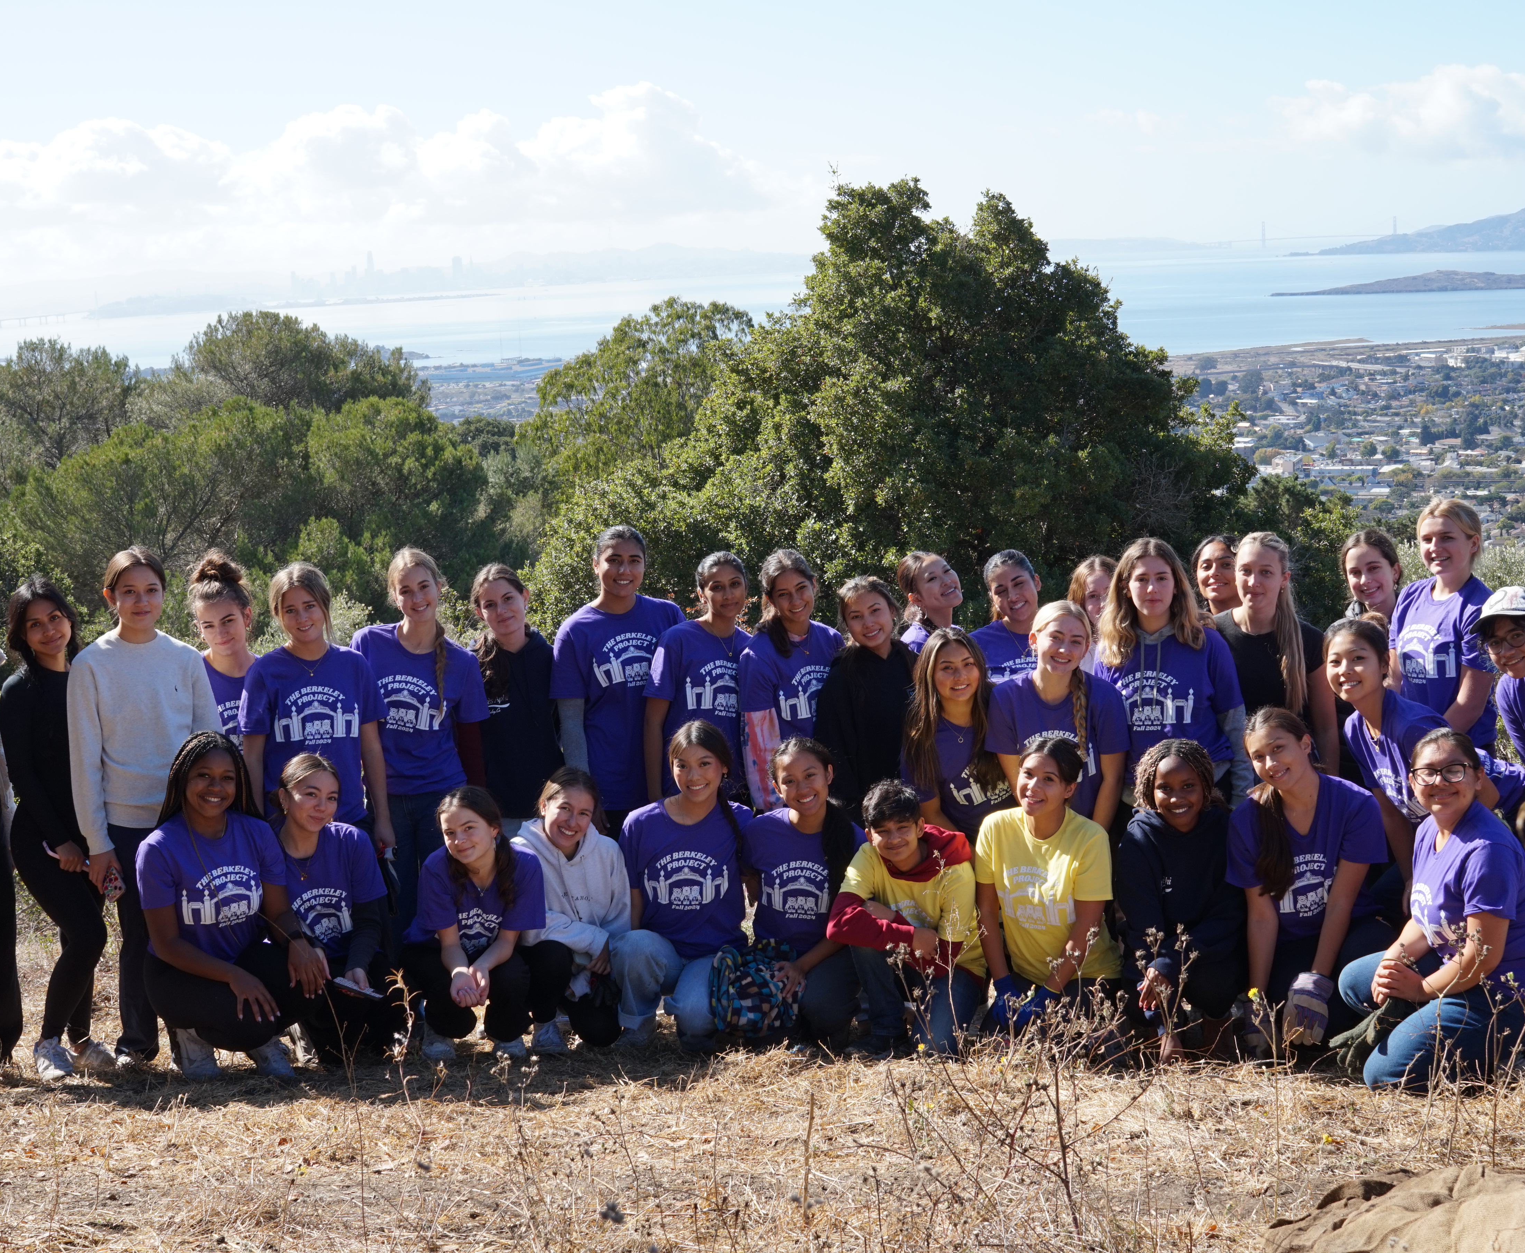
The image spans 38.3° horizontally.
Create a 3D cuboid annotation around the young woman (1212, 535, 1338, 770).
[{"bbox_3d":[1.710,0.489,7.280,0.490,1.620,0.320,0,10,18],"label":"young woman"}]

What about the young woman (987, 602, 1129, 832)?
[{"bbox_3d":[0.957,0.600,7.069,0.460,1.375,0.480,-1,10,13],"label":"young woman"}]

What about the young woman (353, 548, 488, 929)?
[{"bbox_3d":[-1.117,0.549,7.432,0.500,1.647,0.300,-4,10,-9],"label":"young woman"}]

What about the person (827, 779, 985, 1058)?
[{"bbox_3d":[0.451,0.876,6.889,0.480,0.820,0.620,0,10,15],"label":"person"}]

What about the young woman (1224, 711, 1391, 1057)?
[{"bbox_3d":[1.593,0.722,6.380,0.480,0.983,0.620,0,10,14],"label":"young woman"}]

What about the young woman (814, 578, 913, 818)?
[{"bbox_3d":[0.351,0.592,7.330,0.480,1.540,0.330,-3,10,-2],"label":"young woman"}]

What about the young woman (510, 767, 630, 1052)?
[{"bbox_3d":[-0.628,0.905,7.070,0.470,0.930,0.620,-3,10,-3],"label":"young woman"}]

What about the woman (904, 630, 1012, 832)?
[{"bbox_3d":[0.664,0.657,7.150,0.500,1.330,0.450,-4,10,-5],"label":"woman"}]

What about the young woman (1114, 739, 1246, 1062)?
[{"bbox_3d":[1.225,0.785,6.450,0.420,0.932,0.580,0,10,16],"label":"young woman"}]

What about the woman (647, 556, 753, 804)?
[{"bbox_3d":[-0.172,0.545,7.450,0.500,1.610,0.320,-4,10,-5],"label":"woman"}]

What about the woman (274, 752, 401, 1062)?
[{"bbox_3d":[-1.369,0.885,7.030,0.480,0.990,0.600,-3,10,-3],"label":"woman"}]

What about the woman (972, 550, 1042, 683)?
[{"bbox_3d":[0.861,0.510,7.657,0.460,1.563,0.320,-2,10,6],"label":"woman"}]

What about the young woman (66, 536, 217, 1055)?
[{"bbox_3d":[-1.964,0.568,6.970,0.470,1.660,0.310,-5,10,-12],"label":"young woman"}]

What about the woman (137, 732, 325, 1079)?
[{"bbox_3d":[-1.691,0.861,6.960,0.540,1.080,0.640,-7,10,-22],"label":"woman"}]

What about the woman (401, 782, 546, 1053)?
[{"bbox_3d":[-0.924,0.943,7.020,0.470,0.900,0.620,-3,10,0],"label":"woman"}]

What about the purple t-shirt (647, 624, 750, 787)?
[{"bbox_3d":[-0.166,0.324,7.380,0.500,0.660,0.270,-4,10,-5],"label":"purple t-shirt"}]

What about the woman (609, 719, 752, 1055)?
[{"bbox_3d":[-0.249,0.793,7.028,0.460,1.002,0.660,-3,10,1],"label":"woman"}]

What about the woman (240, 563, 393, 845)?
[{"bbox_3d":[-1.427,0.585,7.244,0.480,1.609,0.300,-5,10,-11],"label":"woman"}]

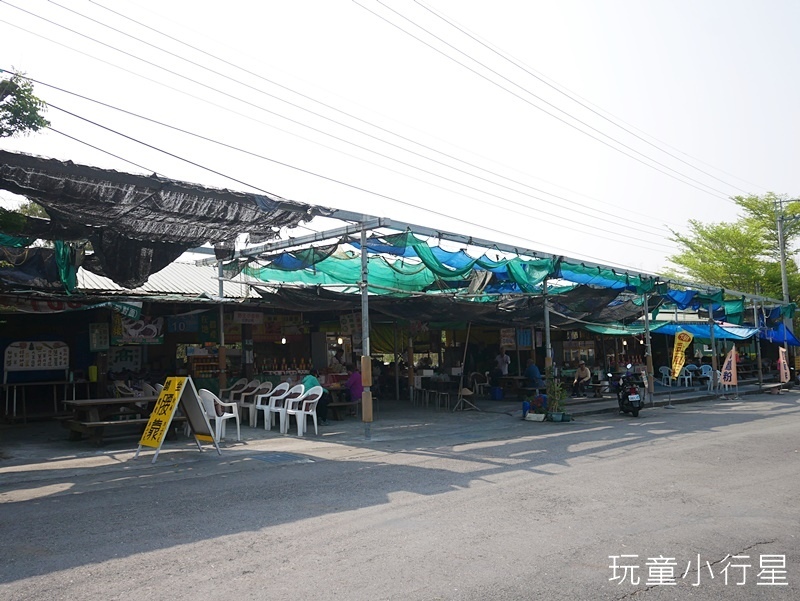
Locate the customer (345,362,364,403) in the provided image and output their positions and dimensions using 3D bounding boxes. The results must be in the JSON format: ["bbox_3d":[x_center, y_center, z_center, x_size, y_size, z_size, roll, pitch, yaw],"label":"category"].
[{"bbox_3d":[-1.083,2.105,16.358,0.720,1.200,0.500,-3,-5,15],"label":"customer"}]

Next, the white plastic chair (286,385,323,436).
[{"bbox_3d":[-1.648,1.884,11.850,0.560,0.820,0.560,3,-6,-44],"label":"white plastic chair"}]

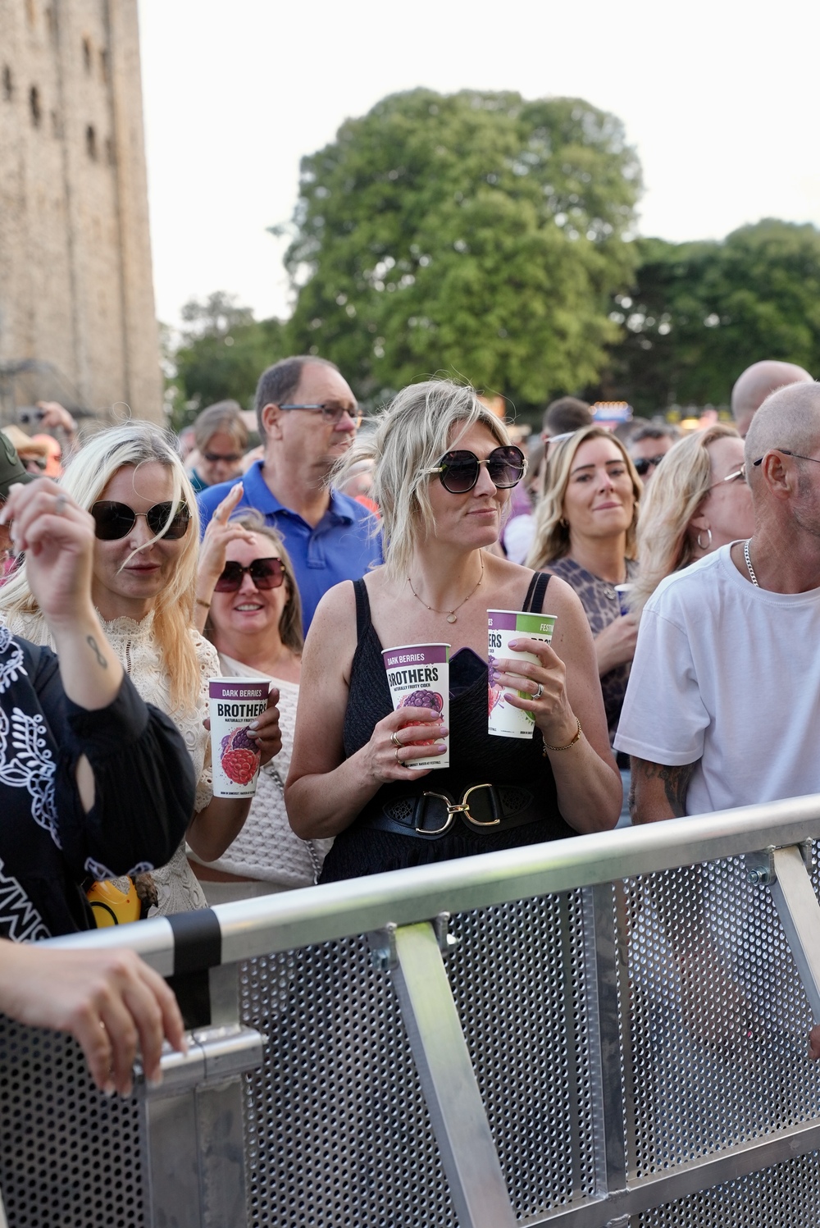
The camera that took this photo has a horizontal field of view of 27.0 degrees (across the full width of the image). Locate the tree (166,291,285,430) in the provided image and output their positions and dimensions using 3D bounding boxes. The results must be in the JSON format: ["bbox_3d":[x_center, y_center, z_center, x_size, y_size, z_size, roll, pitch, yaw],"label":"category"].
[{"bbox_3d":[-10.650,-13.400,99.600,9.500,11.200,9.000,-3,6,-6],"label":"tree"}]

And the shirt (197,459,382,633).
[{"bbox_3d":[-0.260,0.030,3.770,0.510,0.730,0.310,-5,6,-27],"label":"shirt"}]

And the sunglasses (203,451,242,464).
[{"bbox_3d":[-0.651,-0.565,5.910,0.142,0.046,0.145,-3,31,-6],"label":"sunglasses"}]

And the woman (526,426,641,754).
[{"bbox_3d":[0.395,0.470,3.240,0.460,1.640,0.370,-4,6,-22],"label":"woman"}]

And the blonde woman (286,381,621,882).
[{"bbox_3d":[0.080,0.505,2.510,0.490,1.680,0.420,-3,6,-7],"label":"blonde woman"}]

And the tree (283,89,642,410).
[{"bbox_3d":[2.280,-14.450,74.300,15.800,17.300,15.000,-2,6,0],"label":"tree"}]

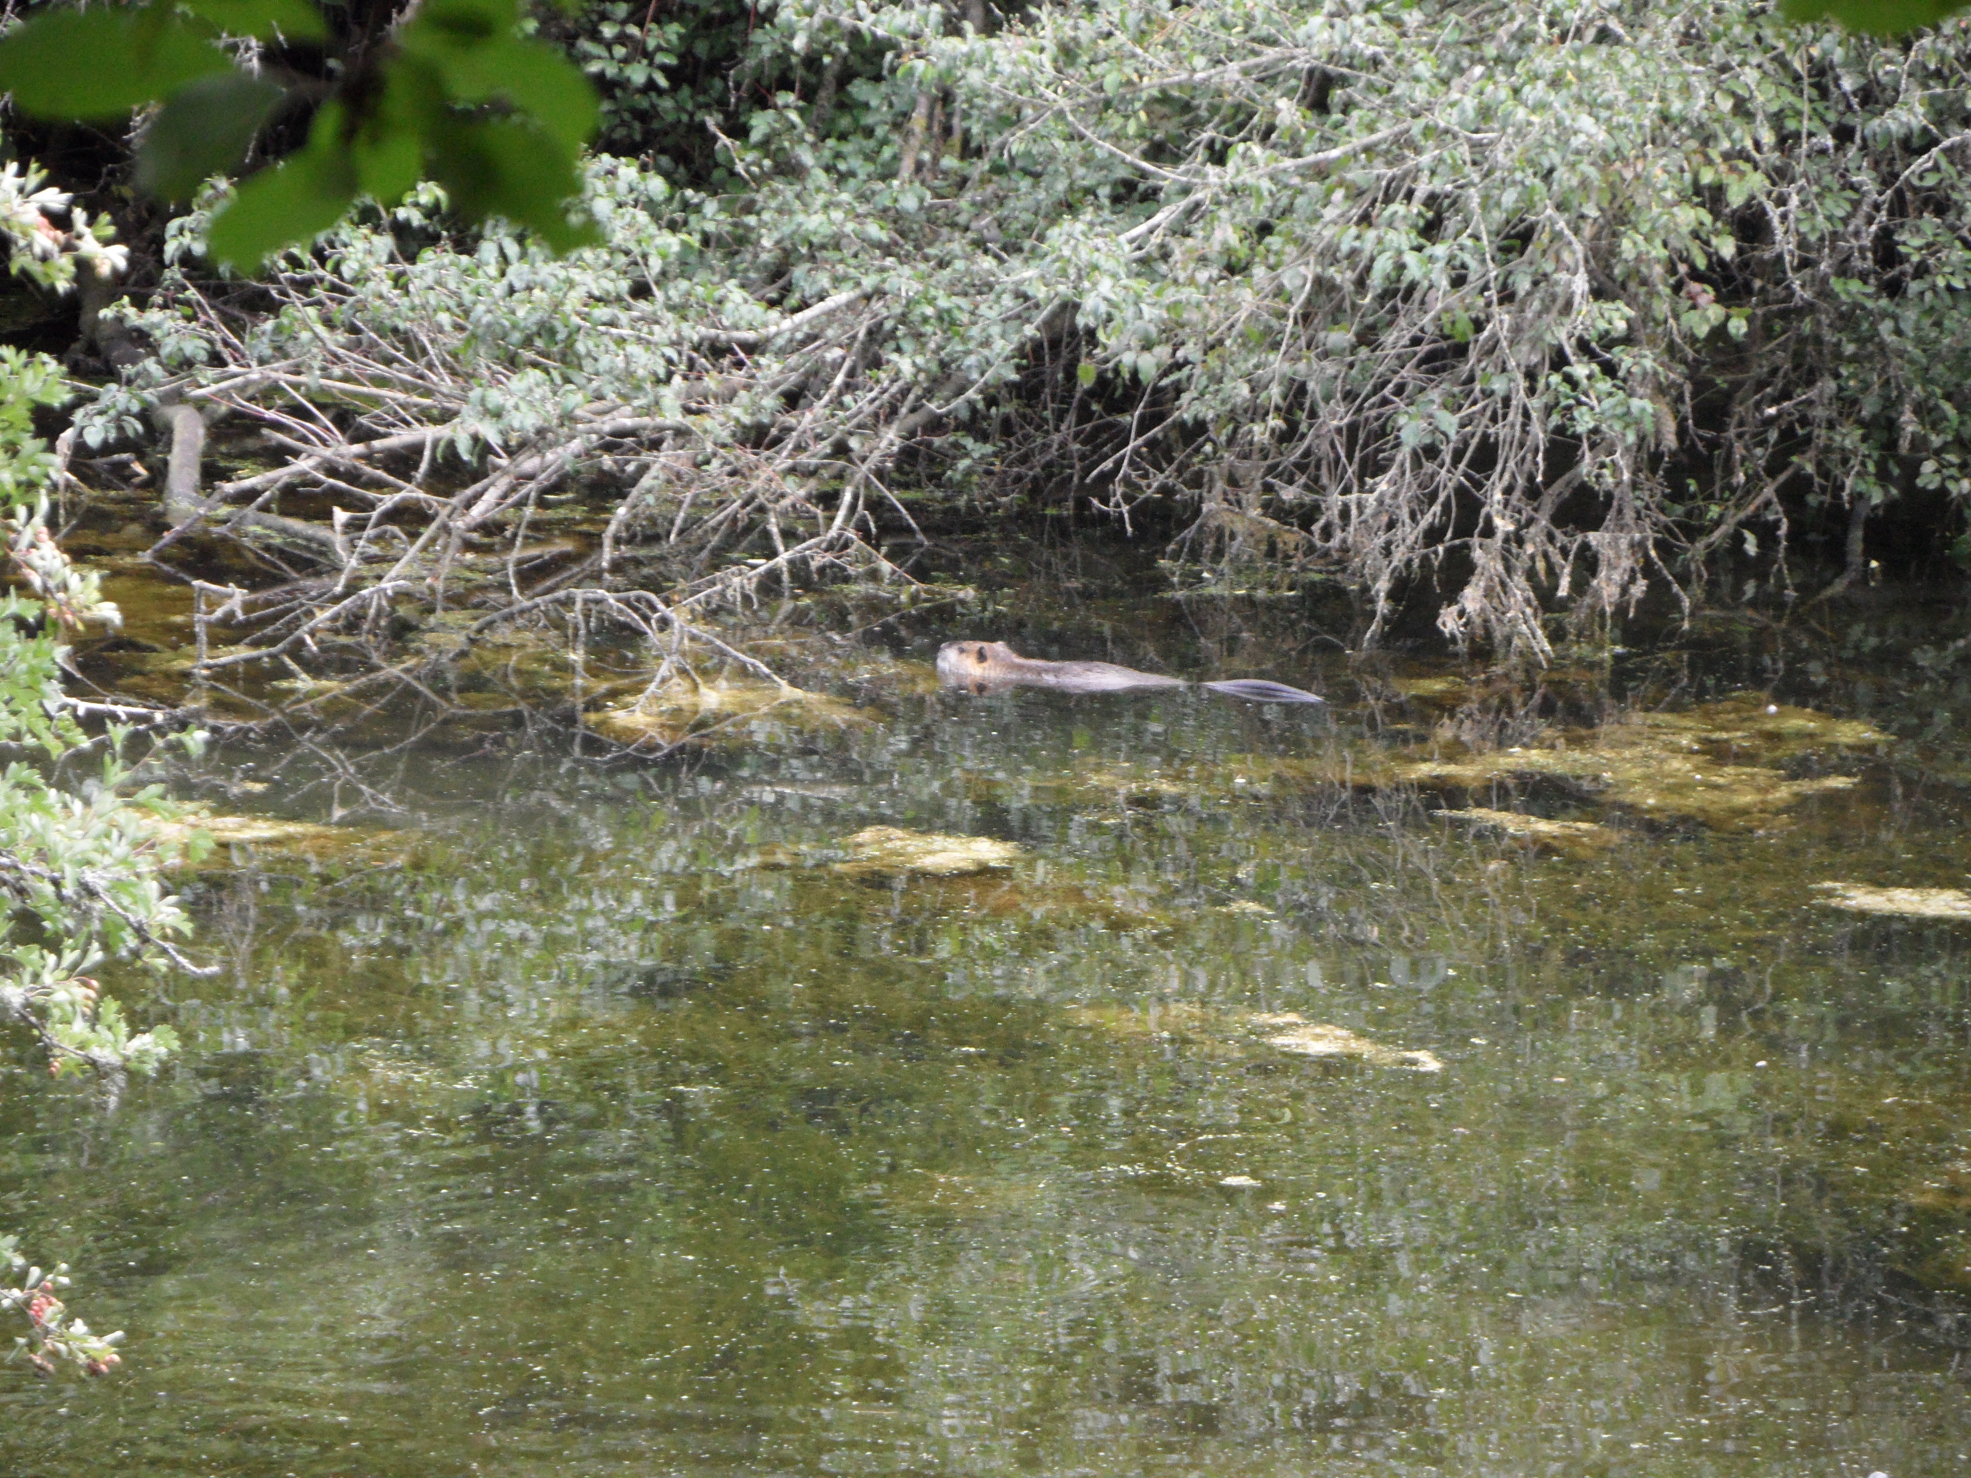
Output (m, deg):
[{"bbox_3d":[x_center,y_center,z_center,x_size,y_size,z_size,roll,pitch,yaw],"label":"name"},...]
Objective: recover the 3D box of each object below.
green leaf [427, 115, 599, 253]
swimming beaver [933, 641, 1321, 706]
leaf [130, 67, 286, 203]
[{"bbox_3d":[-0.170,-0.198,5.500,0.070,0.041,0.012,37,1,-3],"label":"green leaf"},{"bbox_3d":[0.342,-0.086,36.500,1.000,0.240,0.300,4,10,22],"label":"swimming beaver"},{"bbox_3d":[-0.277,-0.215,5.500,0.063,0.037,0.012,-36,3,-1],"label":"leaf"}]

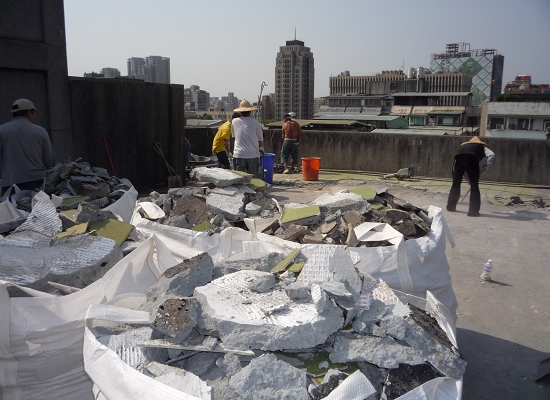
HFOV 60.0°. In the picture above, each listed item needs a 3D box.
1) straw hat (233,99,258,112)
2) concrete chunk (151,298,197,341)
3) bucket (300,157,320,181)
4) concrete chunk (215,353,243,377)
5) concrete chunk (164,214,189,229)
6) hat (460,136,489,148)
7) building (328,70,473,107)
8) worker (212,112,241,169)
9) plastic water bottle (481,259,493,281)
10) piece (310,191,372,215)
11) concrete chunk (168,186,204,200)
[{"bbox_3d":[-0.484,-1.558,7.900,0.410,0.180,0.410,0,10,0],"label":"straw hat"},{"bbox_3d":[-0.349,0.411,1.640,0.150,0.125,0.135,-2,11,-10],"label":"concrete chunk"},{"bbox_3d":[0.878,-0.779,11.944,0.475,0.545,0.475,1,10,0],"label":"bucket"},{"bbox_3d":[-0.143,0.507,1.470,0.080,0.065,0.070,1,11,0],"label":"concrete chunk"},{"bbox_3d":[-0.624,0.139,3.020,0.140,0.085,0.100,1,11,0],"label":"concrete chunk"},{"bbox_3d":[3.148,-0.897,7.500,0.430,0.160,0.430,0,-2,0],"label":"hat"},{"bbox_3d":[47.506,-28.965,178.597,48.000,34.000,22.000,6,12,29],"label":"building"},{"bbox_3d":[-0.897,-0.806,8.994,0.520,1.600,0.500,-3,10,-15],"label":"worker"},{"bbox_3d":[2.101,0.679,4.698,0.068,0.215,0.068,4,9,-1],"label":"plastic water bottle"},{"bbox_3d":[0.440,0.020,3.150,0.390,0.130,0.270,0,10,0],"label":"piece"},{"bbox_3d":[-0.665,-0.049,3.600,0.280,0.105,0.200,0,10,0],"label":"concrete chunk"}]

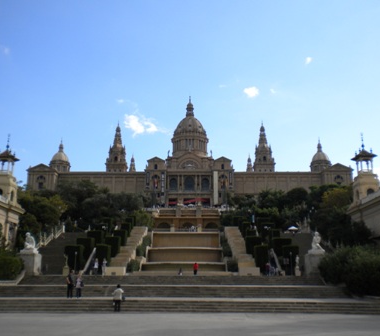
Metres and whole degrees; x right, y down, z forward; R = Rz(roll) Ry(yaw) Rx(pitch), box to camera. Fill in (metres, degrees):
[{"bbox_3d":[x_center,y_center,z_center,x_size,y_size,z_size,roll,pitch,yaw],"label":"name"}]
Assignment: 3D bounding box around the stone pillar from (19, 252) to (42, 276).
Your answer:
[{"bbox_3d":[-15.570,9.421,43.942,1.550,2.100,1.800,0,-15,1],"label":"stone pillar"}]

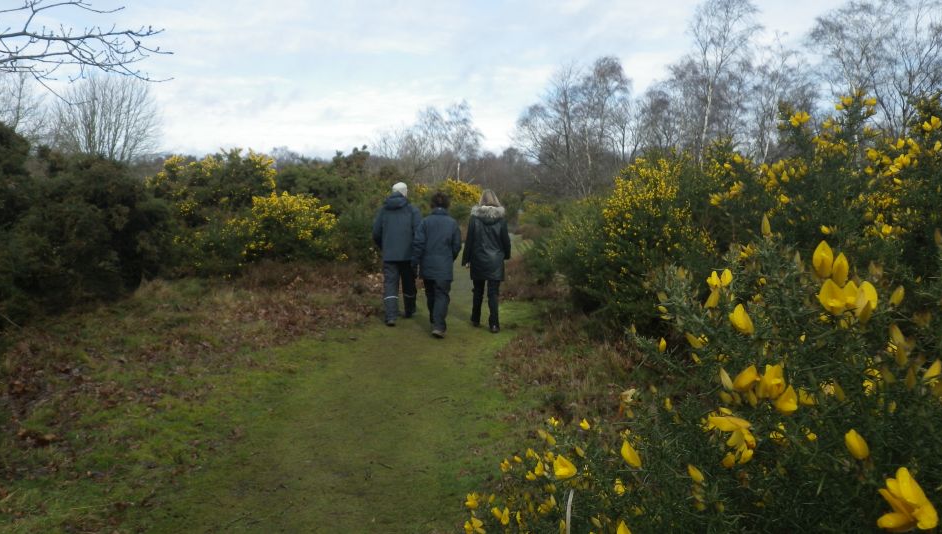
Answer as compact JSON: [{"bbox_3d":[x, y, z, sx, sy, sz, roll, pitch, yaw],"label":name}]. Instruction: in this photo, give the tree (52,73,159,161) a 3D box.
[{"bbox_3d":[-18.140,-5.807,35.000,5.300,7.700,5.200,0,6,0],"label":"tree"}]

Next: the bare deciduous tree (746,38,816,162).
[{"bbox_3d":[14.530,-6.200,33.000,3.300,9.000,3.200,0,6,0],"label":"bare deciduous tree"}]

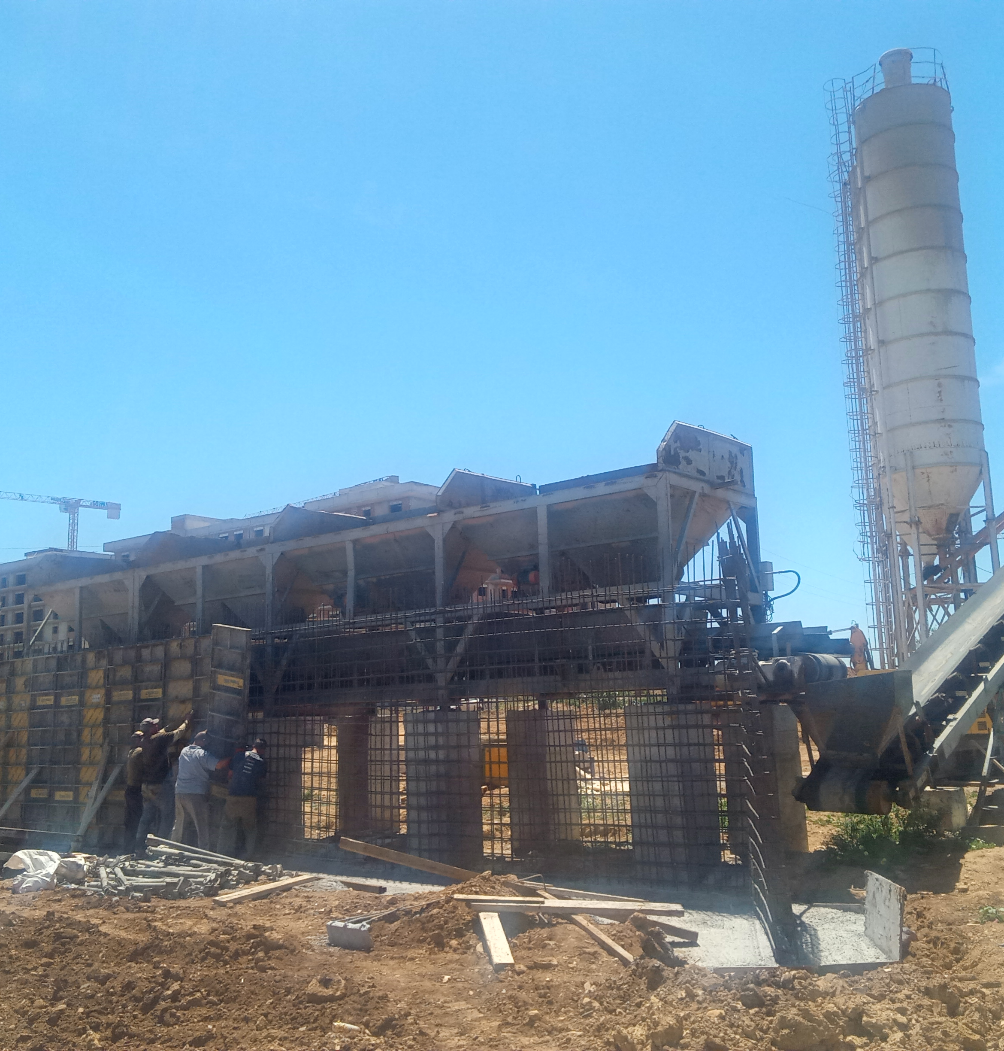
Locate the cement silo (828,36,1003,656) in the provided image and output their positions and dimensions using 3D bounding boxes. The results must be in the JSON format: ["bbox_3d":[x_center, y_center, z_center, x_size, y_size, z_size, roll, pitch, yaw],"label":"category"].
[{"bbox_3d":[12.378,-4.002,33.628,3.600,21.929,3.100,-6,-10,21],"label":"cement silo"}]

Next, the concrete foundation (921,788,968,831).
[{"bbox_3d":[5.626,3.616,14.400,0.520,0.560,0.450,-9,-12,38],"label":"concrete foundation"}]

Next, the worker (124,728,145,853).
[{"bbox_3d":[-4.716,3.411,14.622,0.450,1.580,0.480,4,-11,-31],"label":"worker"}]

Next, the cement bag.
[{"bbox_3d":[-4.815,3.547,11.678,0.520,0.340,0.420,-2,-9,0],"label":"cement bag"}]

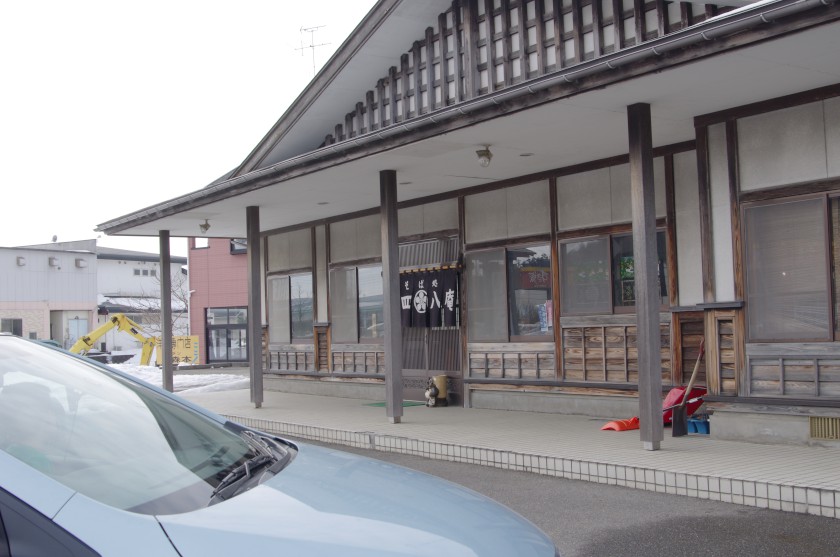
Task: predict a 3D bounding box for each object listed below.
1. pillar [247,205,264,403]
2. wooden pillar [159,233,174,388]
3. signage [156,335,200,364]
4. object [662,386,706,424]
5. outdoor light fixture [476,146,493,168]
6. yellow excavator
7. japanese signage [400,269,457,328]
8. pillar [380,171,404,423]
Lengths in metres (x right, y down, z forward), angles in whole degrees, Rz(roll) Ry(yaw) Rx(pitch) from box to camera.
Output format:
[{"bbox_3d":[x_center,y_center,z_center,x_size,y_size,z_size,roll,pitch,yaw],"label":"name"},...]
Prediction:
[{"bbox_3d":[-2.525,0.437,15.016,0.146,3.069,0.146,1,-4,-36],"label":"pillar"},{"bbox_3d":[-4.668,0.657,18.023,0.146,3.069,0.146,1,-4,-36],"label":"wooden pillar"},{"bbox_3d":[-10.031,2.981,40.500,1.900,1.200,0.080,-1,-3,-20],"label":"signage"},{"bbox_3d":[2.676,1.305,10.050,0.330,0.370,0.420,1,-4,-36],"label":"object"},{"bbox_3d":[0.691,-1.296,10.474,0.135,0.220,0.125,1,-4,-36],"label":"outdoor light fixture"},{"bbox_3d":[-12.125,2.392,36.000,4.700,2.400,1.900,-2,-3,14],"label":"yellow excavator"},{"bbox_3d":[0.098,0.293,14.385,0.060,0.900,1.460,1,-4,-36],"label":"japanese signage"},{"bbox_3d":[-0.345,0.213,11.968,0.146,3.069,0.146,1,-4,-36],"label":"pillar"}]

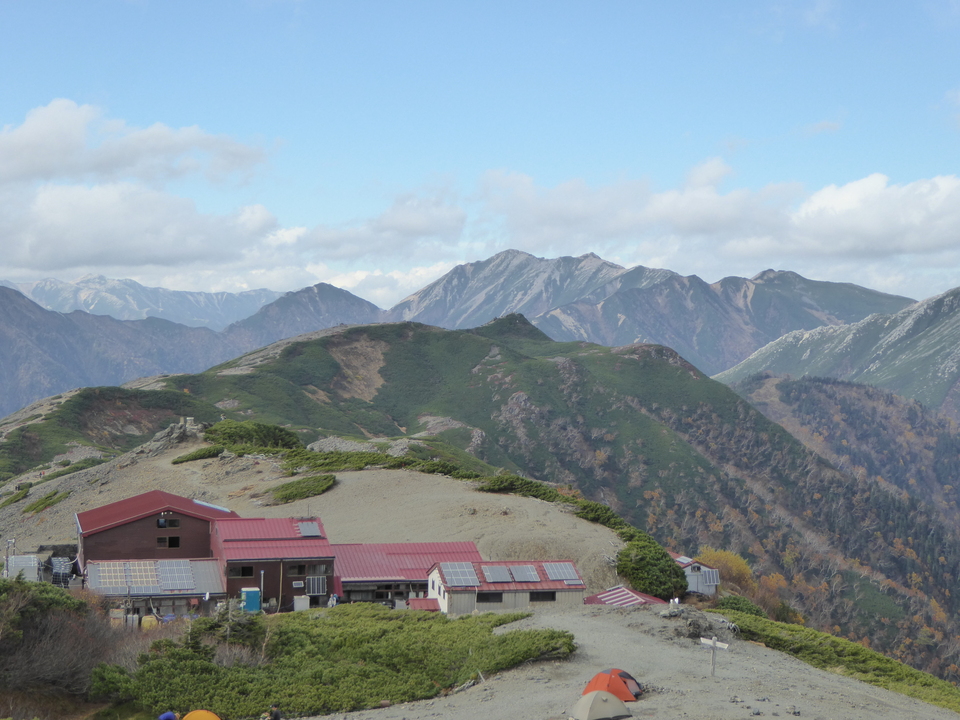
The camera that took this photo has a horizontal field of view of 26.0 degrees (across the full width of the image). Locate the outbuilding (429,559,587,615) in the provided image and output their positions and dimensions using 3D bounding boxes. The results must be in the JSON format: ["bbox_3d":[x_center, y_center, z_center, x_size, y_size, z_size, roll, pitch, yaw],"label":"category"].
[{"bbox_3d":[1.793,15.938,146.938,9.750,3.300,8.300,0,1,-10],"label":"outbuilding"}]

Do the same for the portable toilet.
[{"bbox_3d":[-15.654,16.804,142.523,1.120,2.300,1.250,0,1,-14],"label":"portable toilet"}]

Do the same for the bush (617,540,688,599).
[{"bbox_3d":[13.020,15.813,157.000,4.900,4.300,4.400,0,1,-8],"label":"bush"}]

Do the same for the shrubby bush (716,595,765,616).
[{"bbox_3d":[17.283,16.354,138.000,3.300,1.600,2.800,0,1,-8],"label":"shrubby bush"}]

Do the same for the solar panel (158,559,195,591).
[{"bbox_3d":[-21.851,15.541,150.000,2.300,0.120,4.700,0,22,-14],"label":"solar panel"}]

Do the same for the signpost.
[{"bbox_3d":[9.978,12.628,88.500,1.200,1.700,0.200,0,1,5],"label":"signpost"}]

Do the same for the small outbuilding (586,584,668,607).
[{"bbox_3d":[10.585,17.093,142.500,5.800,2.600,7.200,0,1,-9],"label":"small outbuilding"}]

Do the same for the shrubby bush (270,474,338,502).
[{"bbox_3d":[-16.801,12.232,198.000,6.300,1.900,5.000,0,1,-8],"label":"shrubby bush"}]

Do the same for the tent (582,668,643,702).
[{"bbox_3d":[5.160,12.676,81.000,1.600,1.120,2.100,0,1,-18],"label":"tent"}]

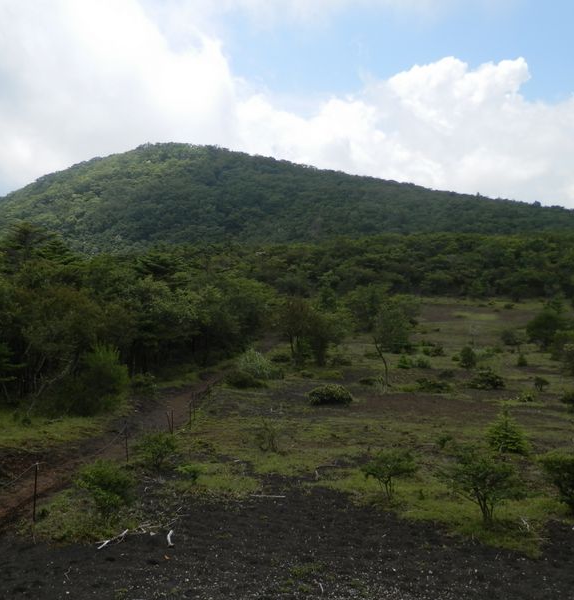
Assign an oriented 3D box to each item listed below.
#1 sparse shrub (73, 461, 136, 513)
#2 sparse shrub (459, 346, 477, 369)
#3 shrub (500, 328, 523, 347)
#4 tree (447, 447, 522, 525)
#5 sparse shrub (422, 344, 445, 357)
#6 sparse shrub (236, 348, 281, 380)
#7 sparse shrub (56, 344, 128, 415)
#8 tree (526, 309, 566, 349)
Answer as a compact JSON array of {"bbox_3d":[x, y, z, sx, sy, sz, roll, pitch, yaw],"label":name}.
[{"bbox_3d":[-3.025,3.125,10.400,0.980,0.873,0.902,0,3,0],"label":"sparse shrub"},{"bbox_3d":[12.653,4.008,43.500,1.230,1.488,1.131,0,3,0],"label":"sparse shrub"},{"bbox_3d":[20.147,3.365,56.000,2.111,1.567,1.942,0,3,0],"label":"shrub"},{"bbox_3d":[3.229,3.002,10.100,1.174,1.225,1.080,0,3,0],"label":"tree"},{"bbox_3d":[11.504,3.966,49.000,1.847,0.914,1.699,0,3,0],"label":"sparse shrub"},{"bbox_3d":[-1.675,3.928,38.000,2.626,1.890,2.416,0,3,0],"label":"sparse shrub"},{"bbox_3d":[-8.459,3.483,27.000,3.223,3.022,2.965,0,3,0],"label":"sparse shrub"},{"bbox_3d":[22.784,2.512,55.000,3.455,3.420,3.179,0,3,0],"label":"tree"}]

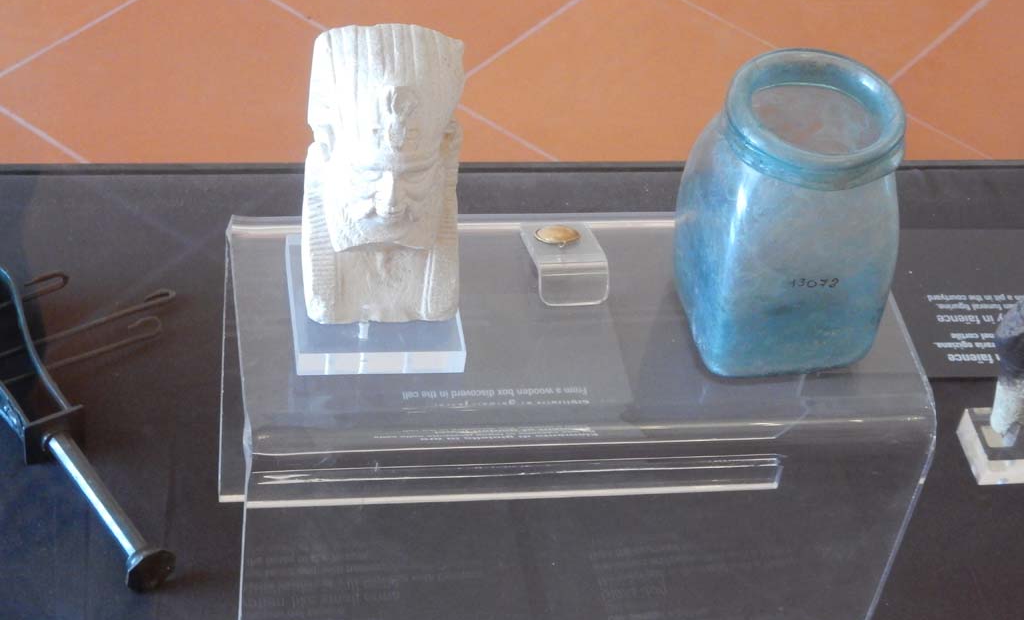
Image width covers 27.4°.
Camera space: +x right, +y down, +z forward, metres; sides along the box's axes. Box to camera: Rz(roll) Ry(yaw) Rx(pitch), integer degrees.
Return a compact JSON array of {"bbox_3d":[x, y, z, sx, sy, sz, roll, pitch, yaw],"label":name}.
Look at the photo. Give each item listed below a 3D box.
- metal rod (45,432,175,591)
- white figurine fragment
[{"bbox_3d":[-0.172,0.081,0.884,0.021,0.021,0.086,-22,51,-29],"label":"metal rod"},{"bbox_3d":[-0.045,-0.044,0.712,0.052,0.105,0.045,-1,44,-11],"label":"white figurine fragment"}]

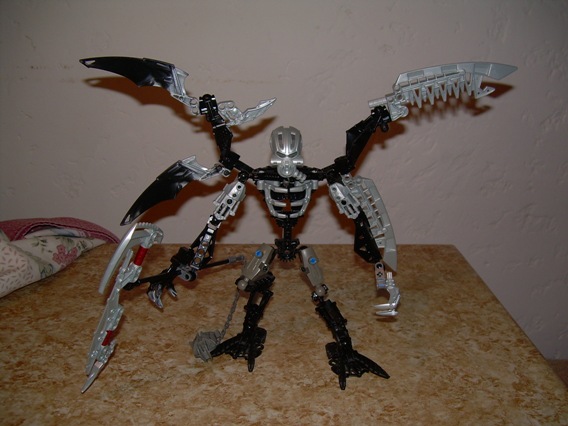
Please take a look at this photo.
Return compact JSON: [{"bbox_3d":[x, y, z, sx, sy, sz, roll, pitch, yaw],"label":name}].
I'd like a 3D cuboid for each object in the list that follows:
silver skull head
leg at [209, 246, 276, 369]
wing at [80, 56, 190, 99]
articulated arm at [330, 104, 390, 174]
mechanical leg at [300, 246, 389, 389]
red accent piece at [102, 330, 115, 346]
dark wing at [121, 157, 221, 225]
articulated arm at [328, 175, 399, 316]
[{"bbox_3d":[0.003,-0.054,0.554,0.030,0.043,0.034,0,18,0],"label":"silver skull head"},{"bbox_3d":[-0.040,0.086,0.598,0.063,0.115,0.062,0,18,0],"label":"leg"},{"bbox_3d":[-0.130,-0.123,0.550,0.102,0.027,0.015,9,0,-7],"label":"wing"},{"bbox_3d":[0.069,-0.067,0.560,0.028,0.072,0.025,41,0,0],"label":"articulated arm"},{"bbox_3d":[0.056,0.092,0.577,0.077,0.118,0.066,0,18,0],"label":"mechanical leg"},{"bbox_3d":[-0.157,0.112,0.557,0.005,0.015,0.006,22,-6,0],"label":"red accent piece"},{"bbox_3d":[-0.106,-0.021,0.557,0.102,0.026,0.015,-34,0,-7],"label":"dark wing"},{"bbox_3d":[0.073,0.029,0.583,0.063,0.135,0.045,0,18,0],"label":"articulated arm"}]

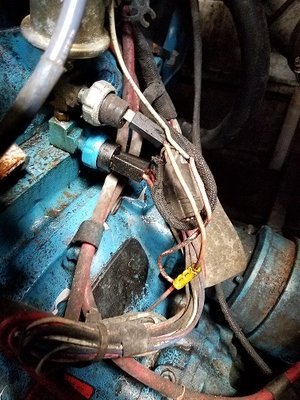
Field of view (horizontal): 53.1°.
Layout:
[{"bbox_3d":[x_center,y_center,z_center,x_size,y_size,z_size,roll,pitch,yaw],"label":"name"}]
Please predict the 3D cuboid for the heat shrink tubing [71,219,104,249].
[{"bbox_3d":[-0.054,0.029,0.262,0.022,0.018,0.022,30,65,-7],"label":"heat shrink tubing"}]

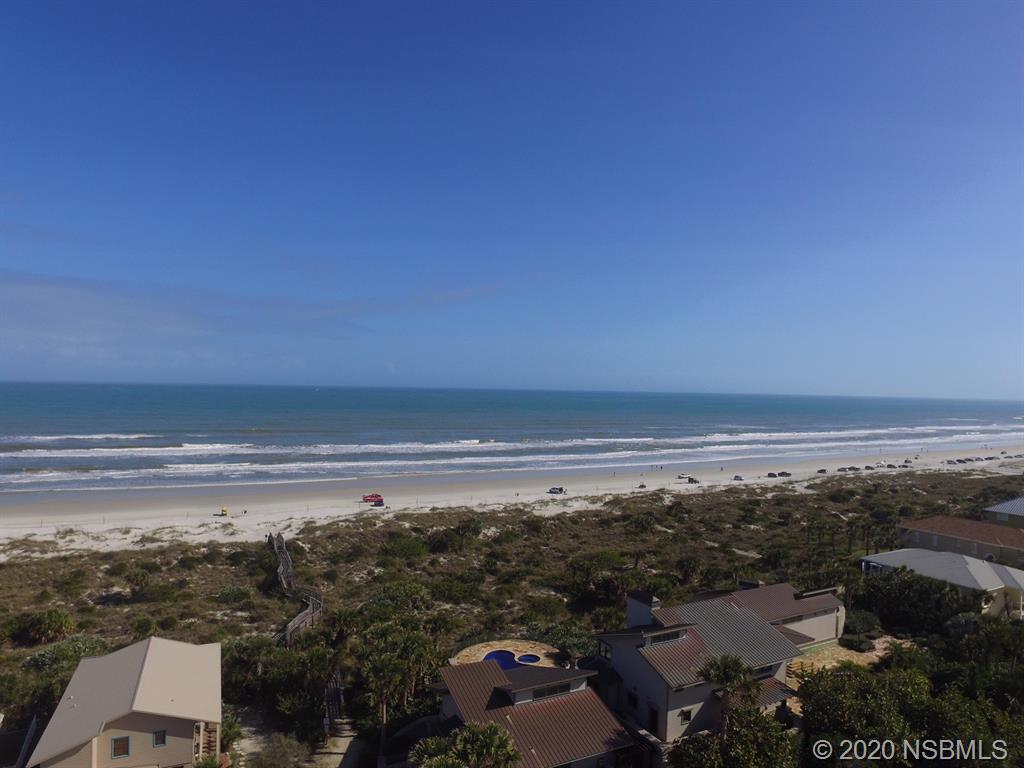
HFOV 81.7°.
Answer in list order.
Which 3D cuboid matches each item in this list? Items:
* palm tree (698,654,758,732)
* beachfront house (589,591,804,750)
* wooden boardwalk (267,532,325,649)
[{"bbox_3d":[16.377,24.285,44.946,4.400,6.900,4.400,1,-1,-28],"label":"palm tree"},{"bbox_3d":[16.690,23.968,53.031,15.200,7.700,11.200,1,-1,-28],"label":"beachfront house"},{"bbox_3d":[-32.159,27.401,83.115,6.200,2.800,46.000,1,-1,-28],"label":"wooden boardwalk"}]

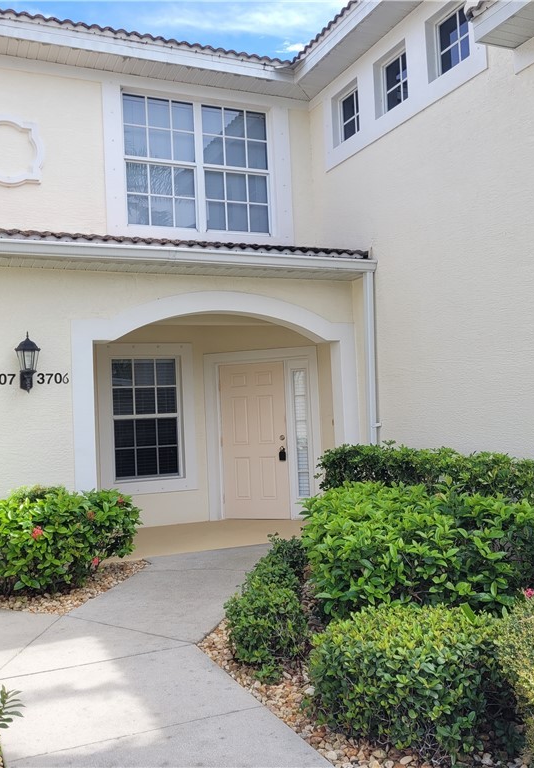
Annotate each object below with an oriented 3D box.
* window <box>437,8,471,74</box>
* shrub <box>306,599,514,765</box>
[{"bbox_3d":[1.783,-3.227,7.226,0.100,0.610,0.600,-1,-3,-24],"label":"window"},{"bbox_3d":[0.601,1.279,3.337,0.820,0.495,0.740,-2,-3,0],"label":"shrub"}]

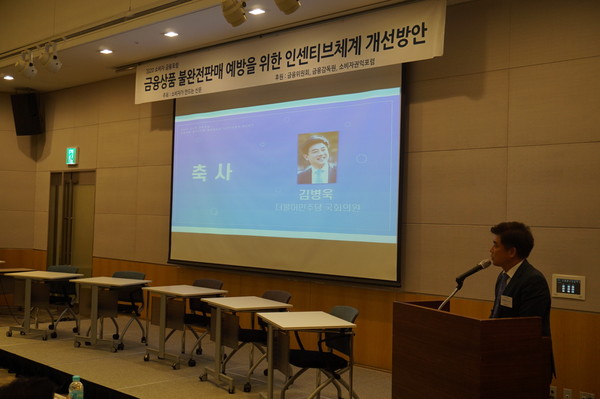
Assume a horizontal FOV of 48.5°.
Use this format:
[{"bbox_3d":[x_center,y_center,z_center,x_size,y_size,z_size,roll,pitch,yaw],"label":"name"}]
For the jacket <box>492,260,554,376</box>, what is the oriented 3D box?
[{"bbox_3d":[1.332,0.709,3.970,0.330,0.710,0.500,2,-1,-14],"label":"jacket"}]

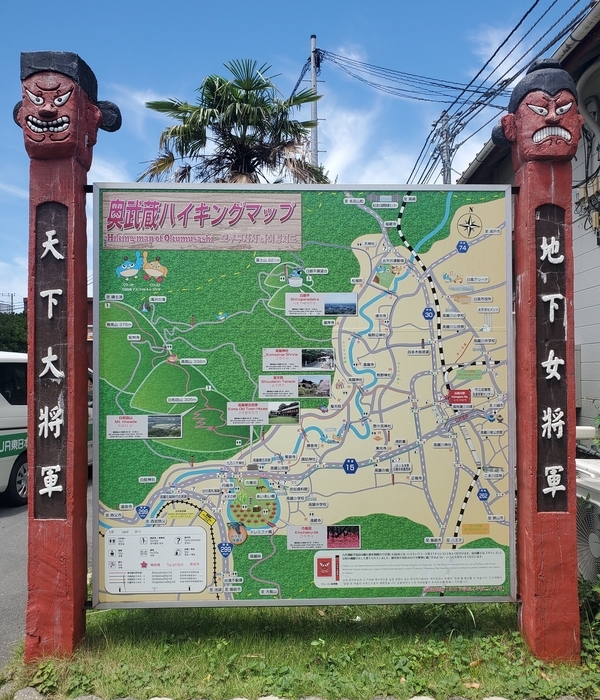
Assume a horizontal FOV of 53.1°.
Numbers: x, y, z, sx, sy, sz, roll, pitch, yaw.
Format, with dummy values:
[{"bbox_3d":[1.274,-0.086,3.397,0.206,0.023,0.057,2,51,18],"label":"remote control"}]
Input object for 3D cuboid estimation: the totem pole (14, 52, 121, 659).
[{"bbox_3d":[-1.207,0.039,3.064,0.550,3.053,0.320,0,-1,-1],"label":"totem pole"}]

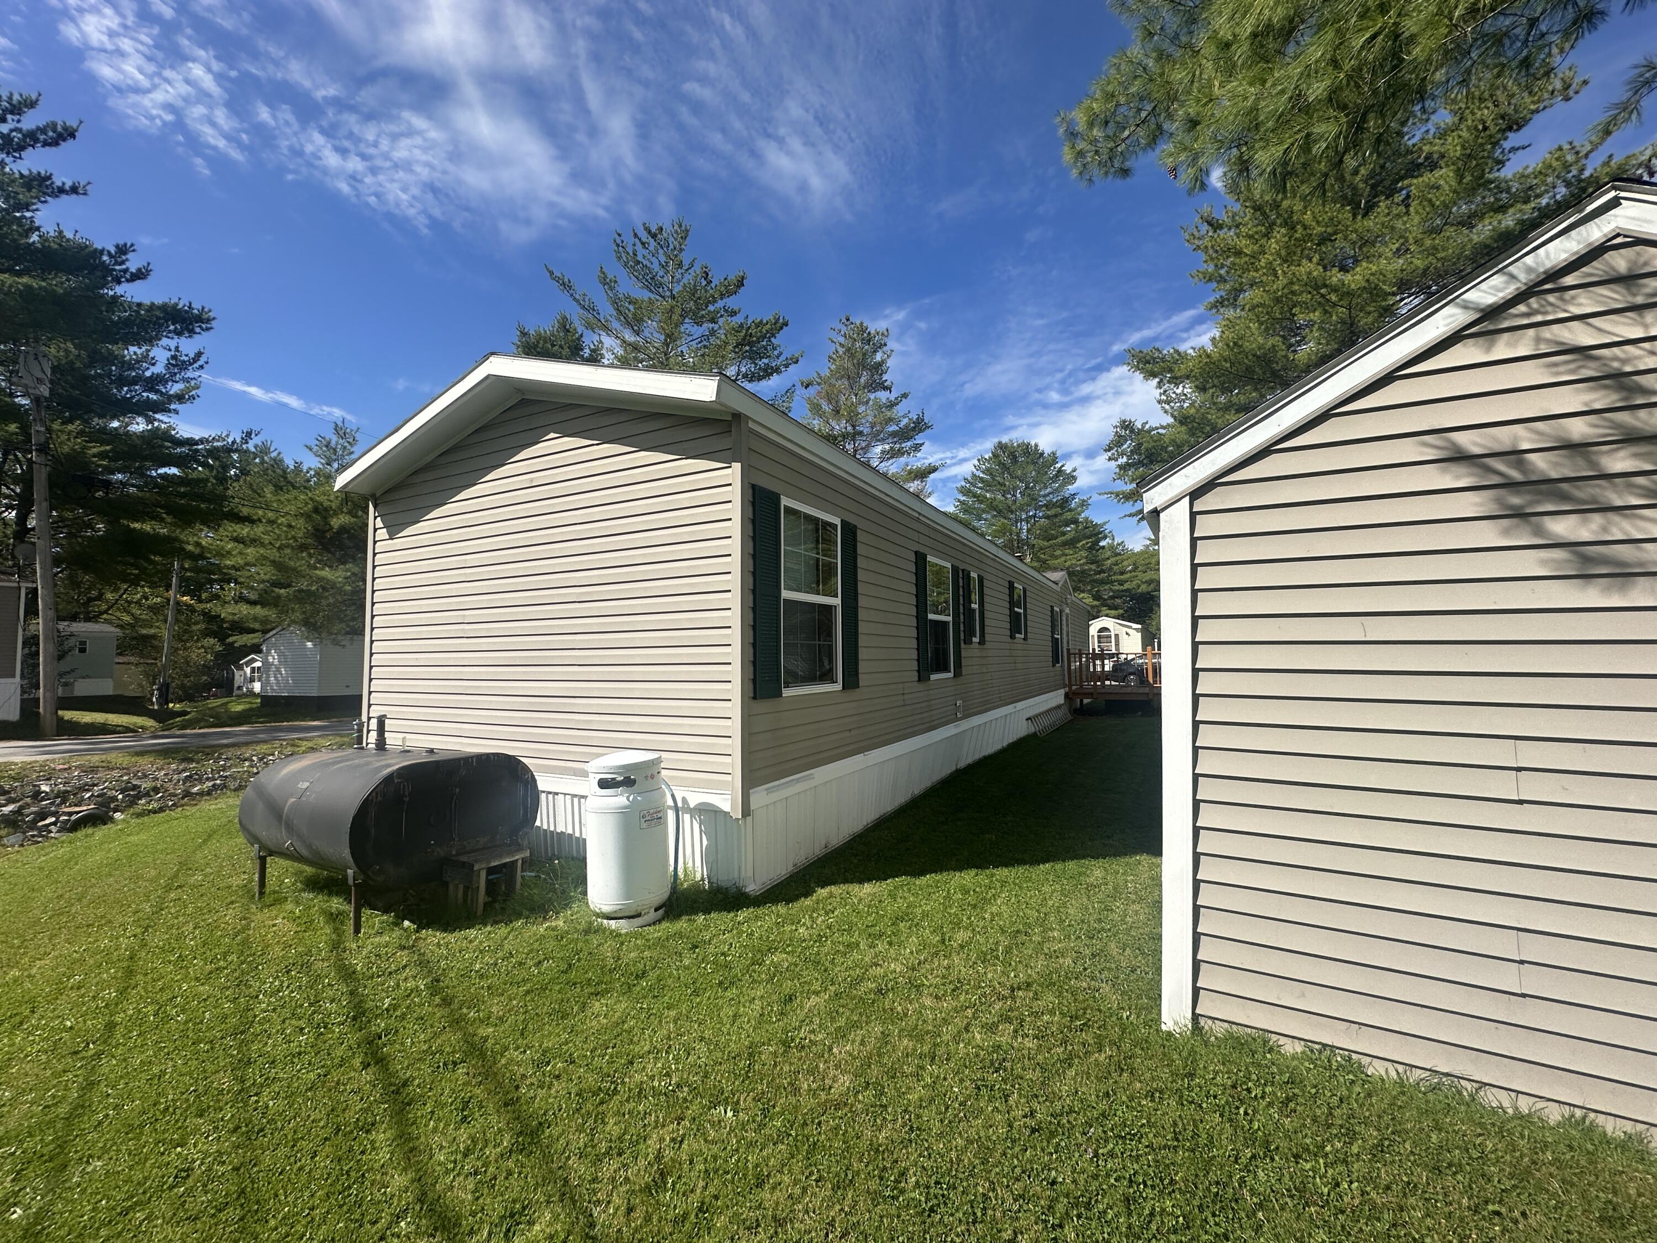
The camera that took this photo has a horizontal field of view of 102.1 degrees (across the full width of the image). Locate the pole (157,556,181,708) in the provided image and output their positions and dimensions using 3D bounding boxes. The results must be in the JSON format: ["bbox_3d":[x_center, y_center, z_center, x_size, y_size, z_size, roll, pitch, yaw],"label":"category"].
[{"bbox_3d":[-23.717,0.132,24.085,0.300,5.900,0.300,-2,-4,27],"label":"pole"}]

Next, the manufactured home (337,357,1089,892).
[{"bbox_3d":[2.069,0.321,13.714,4.161,3.723,19.898,-2,-4,27],"label":"manufactured home"}]

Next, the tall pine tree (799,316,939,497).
[{"bbox_3d":[1.517,-4.524,26.570,5.800,15.540,5.800,-2,-4,27],"label":"tall pine tree"}]

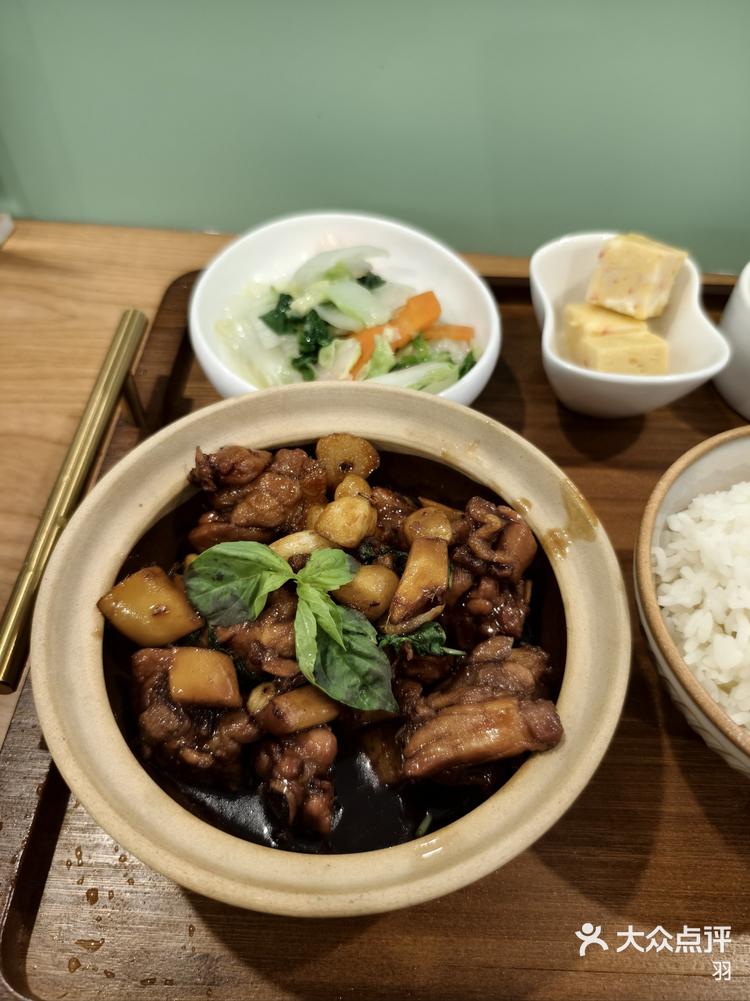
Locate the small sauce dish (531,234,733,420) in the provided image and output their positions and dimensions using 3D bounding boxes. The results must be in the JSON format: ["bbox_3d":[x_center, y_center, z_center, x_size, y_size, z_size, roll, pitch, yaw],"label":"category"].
[{"bbox_3d":[0.115,-0.079,0.333,0.085,0.050,0.105,1,53,-1],"label":"small sauce dish"}]

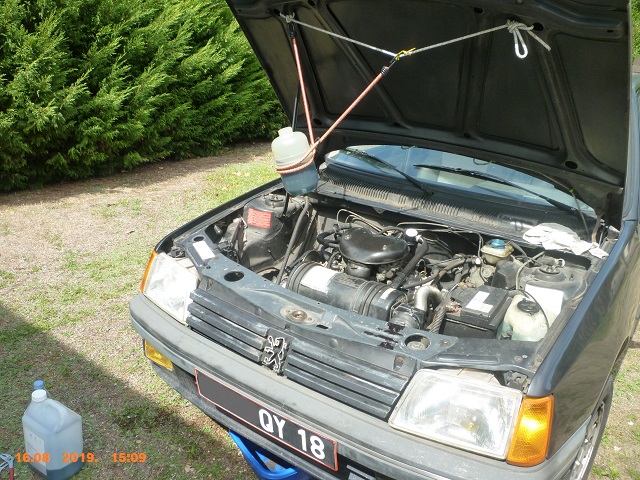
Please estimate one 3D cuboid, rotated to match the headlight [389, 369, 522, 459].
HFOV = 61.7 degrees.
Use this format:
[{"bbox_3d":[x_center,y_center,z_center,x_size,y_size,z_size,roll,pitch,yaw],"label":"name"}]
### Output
[{"bbox_3d":[0.338,0.403,1.318,0.287,0.150,0.121,13,22,25],"label":"headlight"}]

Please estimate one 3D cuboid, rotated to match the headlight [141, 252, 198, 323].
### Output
[{"bbox_3d":[-0.506,0.154,1.858,0.308,0.150,0.121,20,26,38],"label":"headlight"}]

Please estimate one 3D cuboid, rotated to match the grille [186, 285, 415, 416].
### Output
[{"bbox_3d":[-0.111,0.310,1.545,0.765,0.135,0.080,16,24,32],"label":"grille"}]

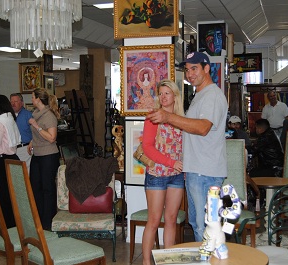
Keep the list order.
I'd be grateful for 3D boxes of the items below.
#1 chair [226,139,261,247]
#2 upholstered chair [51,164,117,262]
[{"bbox_3d":[0.784,0.632,4.730,0.570,1.130,0.620,-1,2,5],"label":"chair"},{"bbox_3d":[-0.588,0.775,5.076,0.610,0.850,0.740,-1,2,-3],"label":"upholstered chair"}]

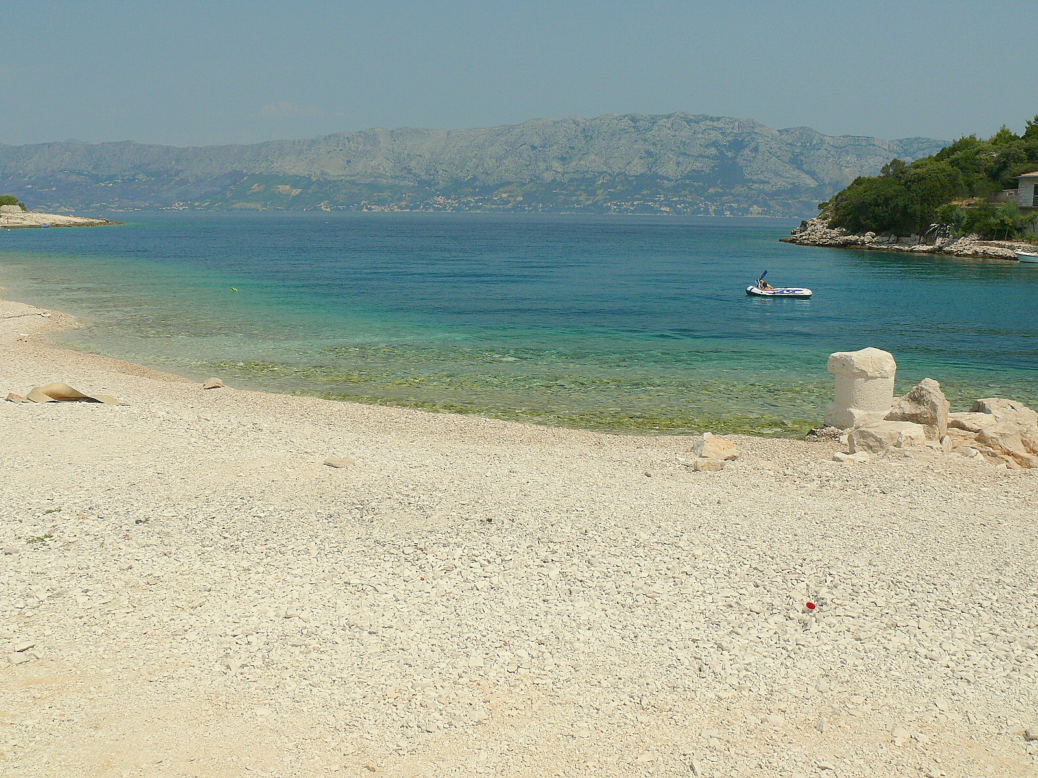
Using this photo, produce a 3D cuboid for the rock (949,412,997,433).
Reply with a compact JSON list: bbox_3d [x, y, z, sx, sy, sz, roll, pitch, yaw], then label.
[{"bbox_3d":[5.909,0.436,13.700,0.580,0.190,0.480,4,10,17],"label":"rock"}]

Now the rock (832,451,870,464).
[{"bbox_3d":[3.869,0.795,12.200,0.410,0.110,0.220,4,10,17],"label":"rock"}]

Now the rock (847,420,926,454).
[{"bbox_3d":[4.520,0.587,12.950,0.920,0.360,0.620,3,10,14],"label":"rock"}]

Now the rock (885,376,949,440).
[{"bbox_3d":[5.119,0.252,13.500,0.760,0.780,0.450,4,10,17],"label":"rock"}]

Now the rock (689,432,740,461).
[{"bbox_3d":[2.327,0.683,12.500,0.560,0.280,0.380,2,10,10],"label":"rock"}]

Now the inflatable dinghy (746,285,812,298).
[{"bbox_3d":[9.819,-3.679,39.600,2.450,0.400,1.150,6,11,27],"label":"inflatable dinghy"}]

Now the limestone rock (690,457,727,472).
[{"bbox_3d":[2.152,0.859,11.900,0.400,0.120,0.250,2,10,10],"label":"limestone rock"}]

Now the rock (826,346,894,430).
[{"bbox_3d":[4.695,-0.028,14.500,0.820,1.060,0.820,-2,10,-15],"label":"rock"}]

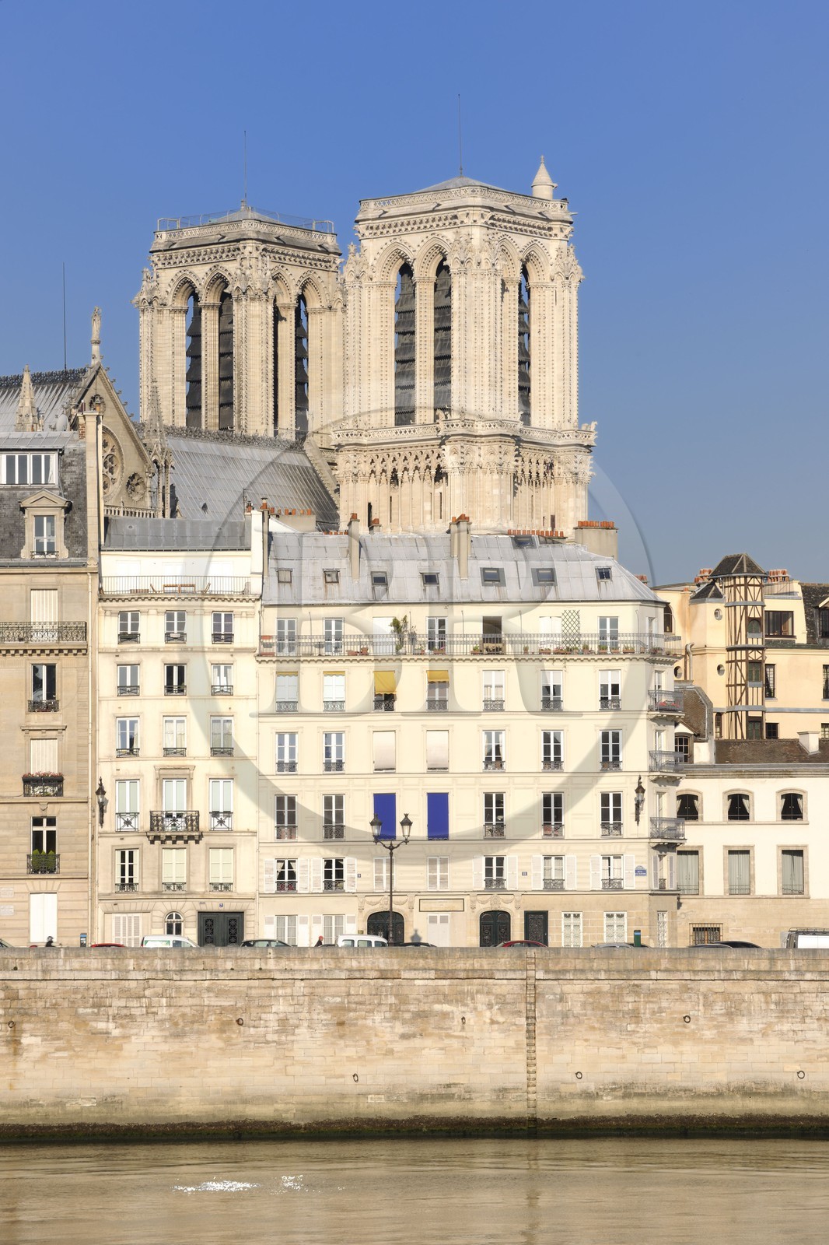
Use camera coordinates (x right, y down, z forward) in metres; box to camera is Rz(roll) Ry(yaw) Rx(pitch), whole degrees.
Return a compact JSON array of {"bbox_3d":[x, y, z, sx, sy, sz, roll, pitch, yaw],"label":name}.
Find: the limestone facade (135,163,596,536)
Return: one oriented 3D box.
[{"bbox_3d":[-6.205,-4.839,406.162,43.000,71.000,16.000,-4,-5,39],"label":"limestone facade"}]

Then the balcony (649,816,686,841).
[{"bbox_3d":[12.940,10.552,220.819,0.700,1.180,2.300,-3,-5,32],"label":"balcony"}]

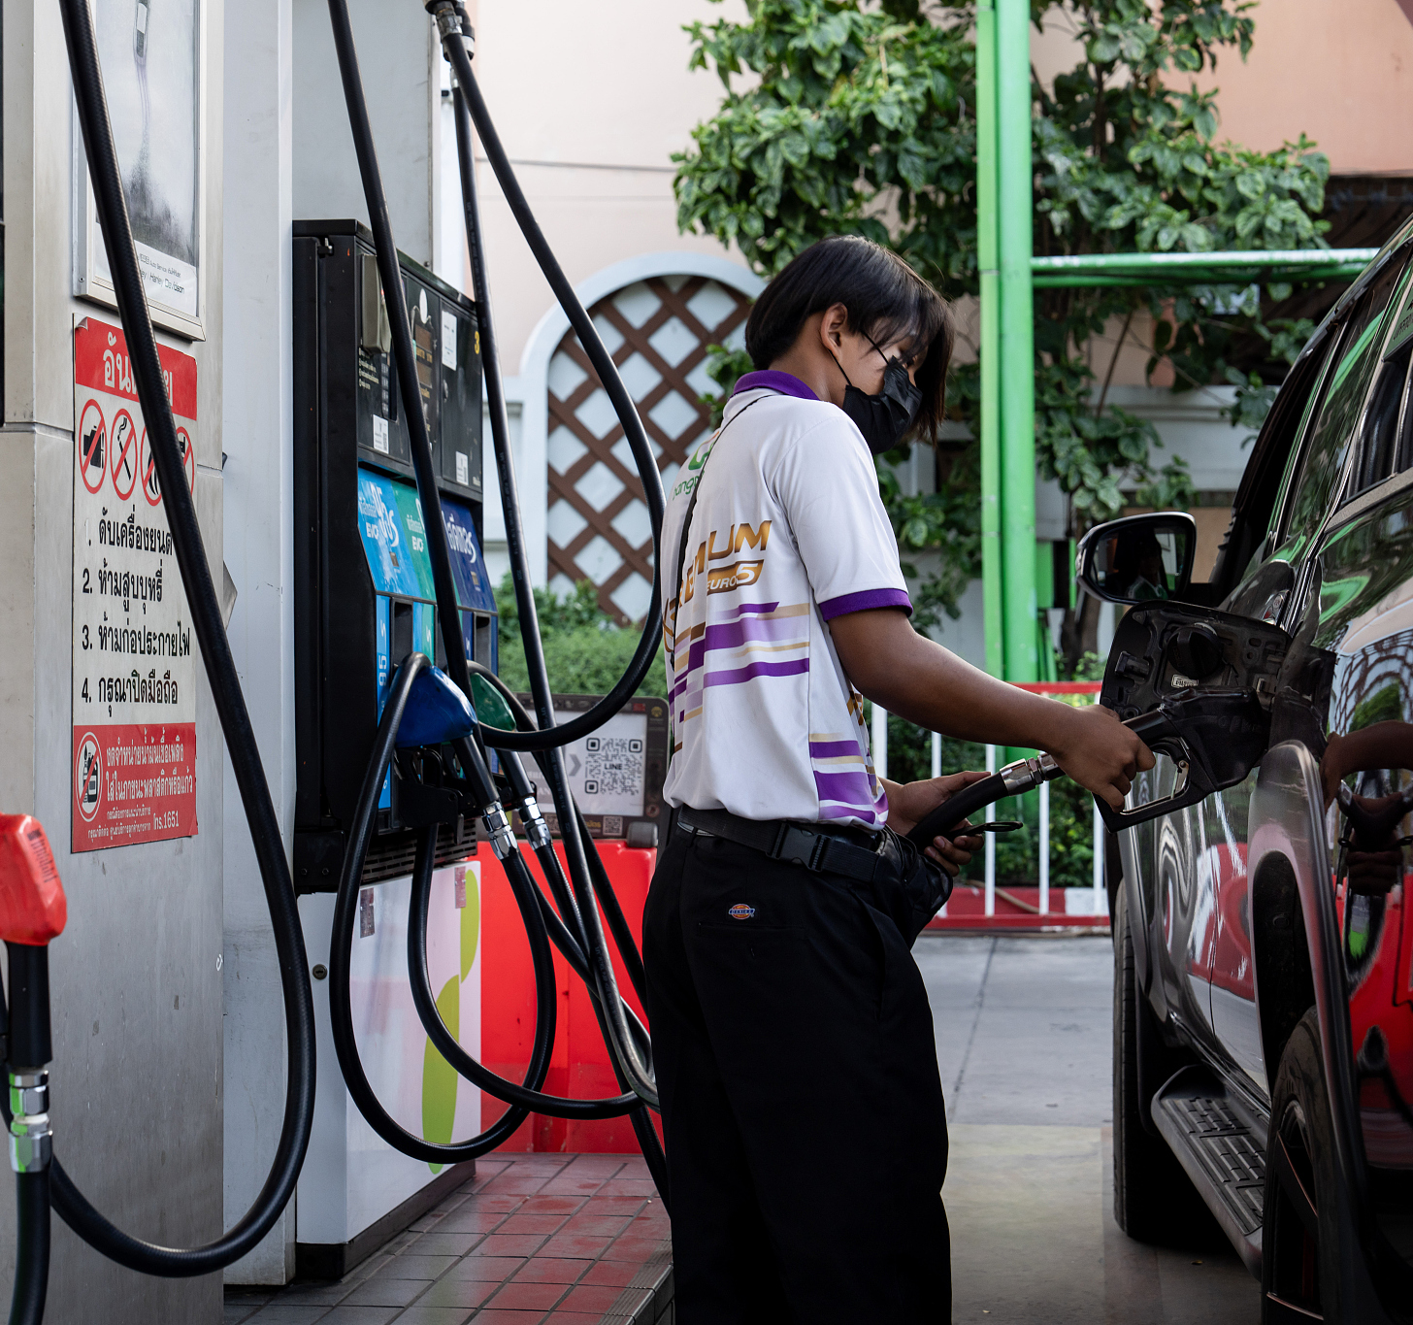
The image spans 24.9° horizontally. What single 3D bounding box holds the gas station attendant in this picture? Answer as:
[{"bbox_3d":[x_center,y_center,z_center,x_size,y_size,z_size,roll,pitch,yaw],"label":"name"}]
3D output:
[{"bbox_3d":[0.190,0.313,3.830,0.540,1.640,0.480,0,-1,-30],"label":"gas station attendant"}]

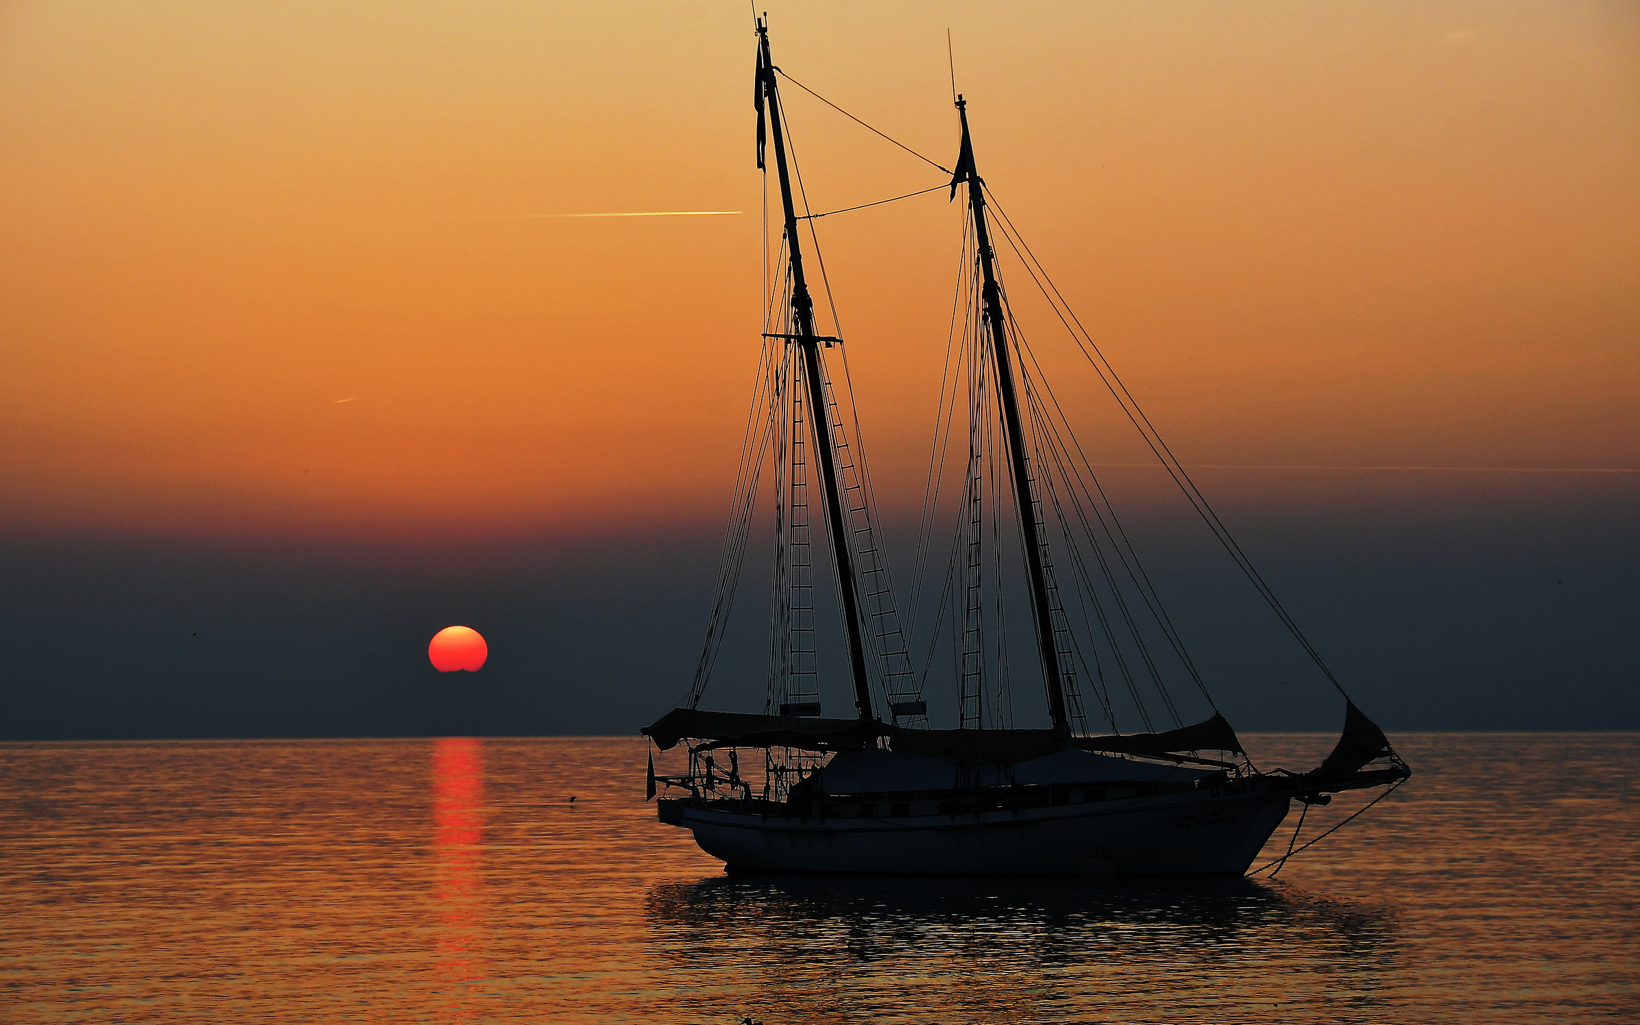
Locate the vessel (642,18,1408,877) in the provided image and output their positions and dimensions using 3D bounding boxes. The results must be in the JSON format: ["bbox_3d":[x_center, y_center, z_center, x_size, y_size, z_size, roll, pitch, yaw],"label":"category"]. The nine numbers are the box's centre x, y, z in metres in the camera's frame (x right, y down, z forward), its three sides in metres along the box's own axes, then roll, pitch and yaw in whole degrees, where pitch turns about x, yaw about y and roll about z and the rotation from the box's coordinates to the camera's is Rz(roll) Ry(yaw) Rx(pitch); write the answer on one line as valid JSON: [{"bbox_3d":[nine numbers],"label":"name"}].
[{"bbox_3d":[3.890,-1.640,122.930,19.300,18.400,4.900,-2,-3,36],"label":"vessel"}]

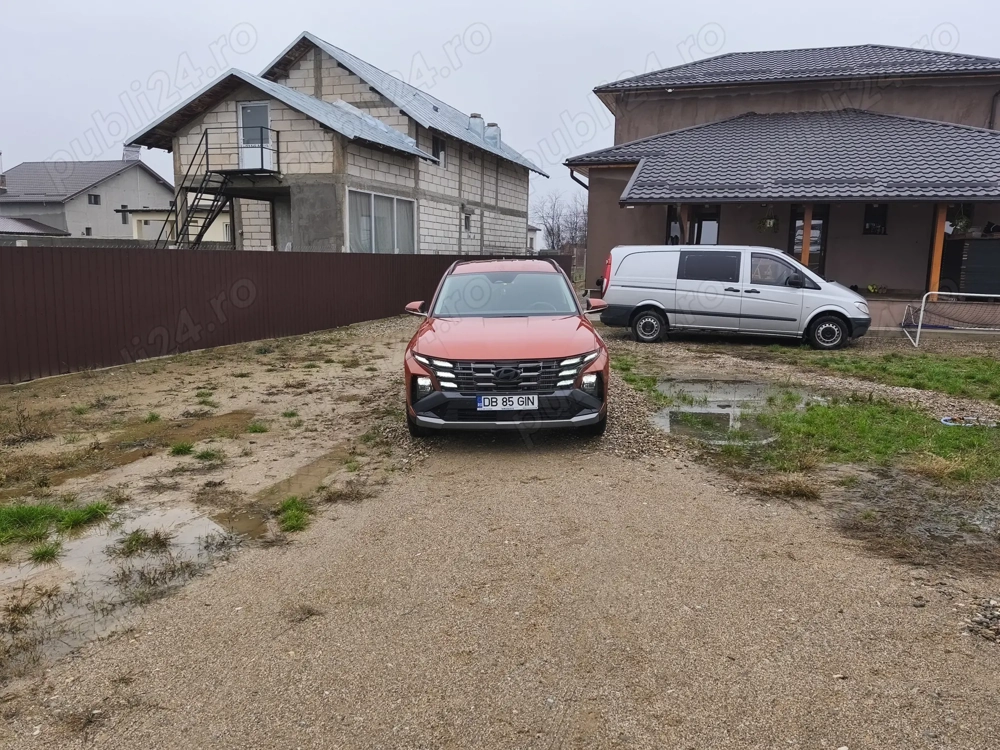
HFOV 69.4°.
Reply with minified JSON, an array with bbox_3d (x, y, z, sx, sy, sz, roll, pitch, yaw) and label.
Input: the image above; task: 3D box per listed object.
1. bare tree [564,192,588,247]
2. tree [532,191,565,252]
[{"bbox_3d":[6.975,-13.005,65.000,2.800,6.900,2.800,1,9,0],"label":"bare tree"},{"bbox_3d":[4.365,-13.050,65.000,3.000,6.900,2.900,1,9,0],"label":"tree"}]

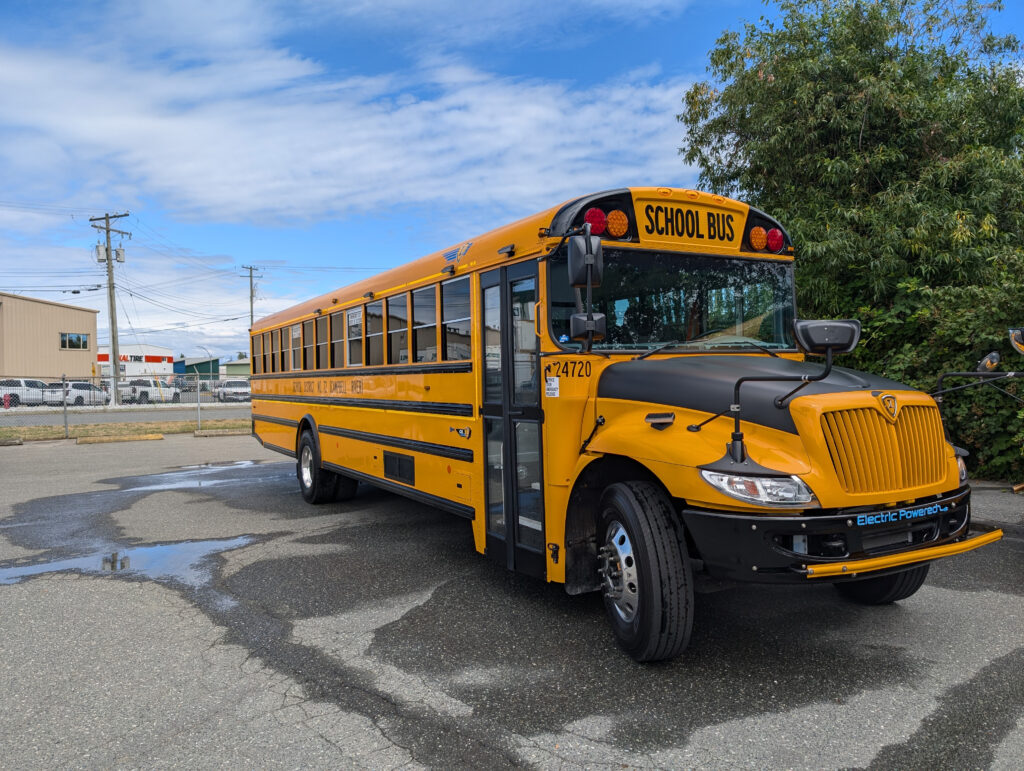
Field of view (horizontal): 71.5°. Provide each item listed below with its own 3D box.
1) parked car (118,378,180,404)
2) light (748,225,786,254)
[{"bbox_3d":[-31.610,0.567,62.000,1.920,1.930,5.000,-1,1,30],"label":"parked car"},{"bbox_3d":[2.035,-1.157,5.680,0.380,0.200,0.100,-2,1,-31],"label":"light"}]

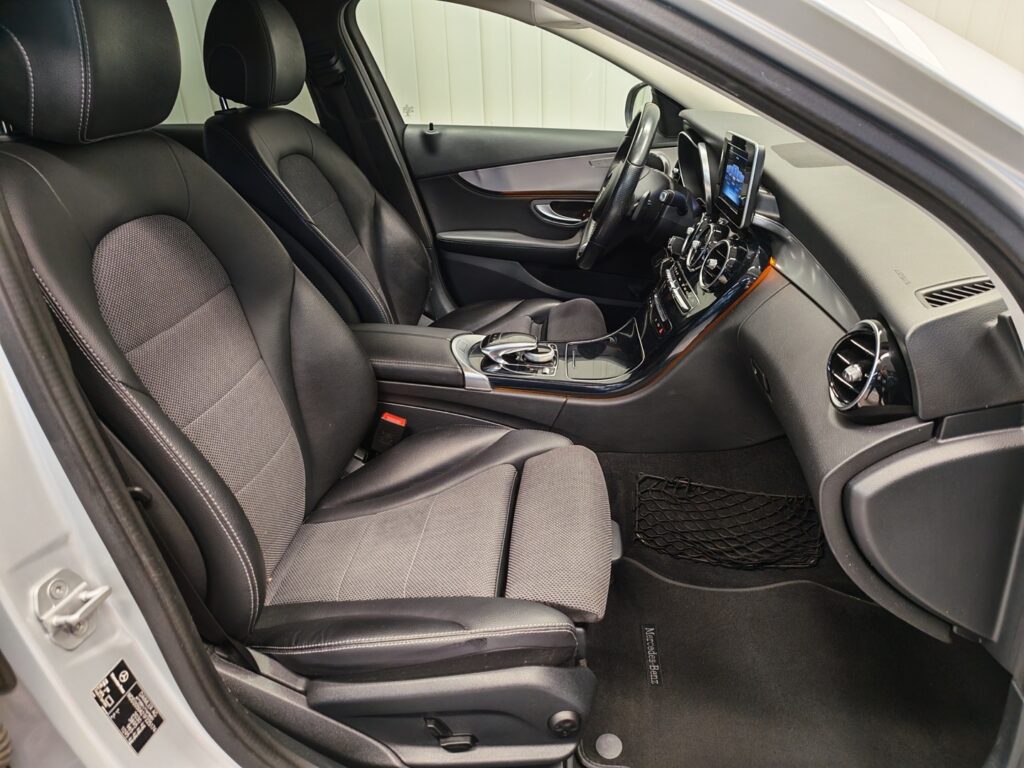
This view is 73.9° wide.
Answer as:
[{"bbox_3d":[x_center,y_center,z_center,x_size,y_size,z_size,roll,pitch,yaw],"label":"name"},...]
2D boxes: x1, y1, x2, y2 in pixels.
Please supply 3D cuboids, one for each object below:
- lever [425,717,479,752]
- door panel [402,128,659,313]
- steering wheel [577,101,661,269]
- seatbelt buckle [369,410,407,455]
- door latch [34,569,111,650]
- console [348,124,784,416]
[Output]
[{"bbox_3d":[-0.066,0.380,0.738,0.057,0.046,0.023,0,25,5],"label":"lever"},{"bbox_3d":[0.130,-0.423,1.834,0.820,0.540,0.130,0,25,5],"label":"door panel"},{"bbox_3d":[0.240,-0.420,1.482,0.090,0.370,0.374,22,25,-5],"label":"steering wheel"},{"bbox_3d":[-0.214,0.086,1.179,0.048,0.074,0.029,20,25,-5],"label":"seatbelt buckle"},{"bbox_3d":[-0.341,0.174,0.528,0.032,0.066,0.044,0,25,5],"label":"door latch"},{"bbox_3d":[0.038,-0.199,1.194,0.730,0.440,0.290,0,25,5],"label":"console"}]

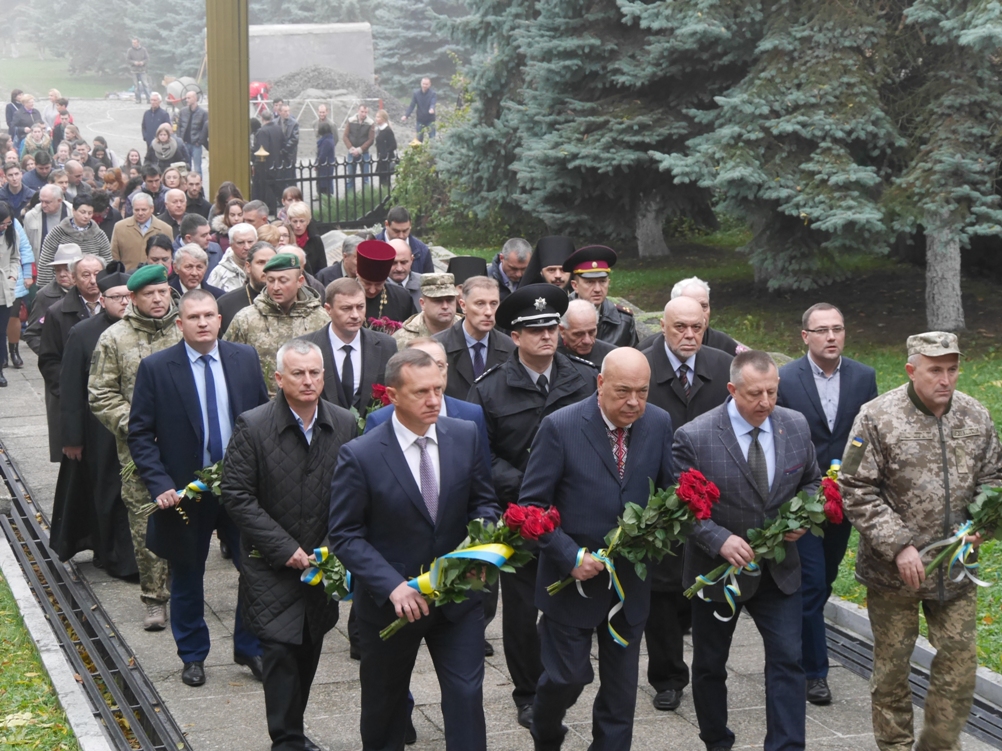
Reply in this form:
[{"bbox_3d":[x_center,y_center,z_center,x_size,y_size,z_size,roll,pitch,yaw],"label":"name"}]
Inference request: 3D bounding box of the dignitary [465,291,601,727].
[{"bbox_3d":[0.144,0.548,8.805,0.580,1.850,0.420,-3,8,-19],"label":"dignitary"}]

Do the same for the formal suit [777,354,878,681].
[{"bbox_3d":[1.459,0.629,9.600,0.500,1.460,0.380,-2,8,-14],"label":"formal suit"}]

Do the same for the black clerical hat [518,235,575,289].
[{"bbox_3d":[0.278,-0.620,12.024,0.280,0.340,0.300,-2,8,-20],"label":"black clerical hat"}]

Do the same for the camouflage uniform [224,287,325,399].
[{"bbox_3d":[-1.159,0.341,11.235,0.570,1.530,0.380,-2,8,-18],"label":"camouflage uniform"}]

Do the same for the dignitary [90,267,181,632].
[{"bbox_3d":[-1.714,0.356,10.468,0.570,1.800,0.420,-3,8,-19],"label":"dignitary"}]

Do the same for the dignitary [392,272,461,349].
[{"bbox_3d":[-0.355,0.310,11.210,0.540,1.698,0.380,-2,8,-16],"label":"dignitary"}]

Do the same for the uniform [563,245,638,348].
[{"bbox_3d":[0.519,0.216,11.400,0.550,1.800,0.380,-2,8,-16],"label":"uniform"}]

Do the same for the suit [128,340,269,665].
[{"bbox_3d":[-1.378,0.578,9.820,0.640,1.480,0.420,-2,8,-16],"label":"suit"}]

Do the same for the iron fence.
[{"bbox_3d":[-2.795,-2.964,34.500,2.500,1.200,0.150,-2,8,-15],"label":"iron fence"}]

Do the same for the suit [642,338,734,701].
[{"bbox_3d":[0.790,0.549,9.087,0.540,1.775,0.400,-2,8,-13],"label":"suit"}]

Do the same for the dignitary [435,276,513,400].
[{"bbox_3d":[-0.121,0.441,10.150,0.550,1.800,0.380,-3,8,-18],"label":"dignitary"}]

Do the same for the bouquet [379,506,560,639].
[{"bbox_3d":[-0.097,0.624,6.820,0.680,0.220,0.220,-34,15,2],"label":"bouquet"}]

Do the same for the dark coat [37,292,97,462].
[{"bbox_3d":[-2.335,-0.006,12.124,0.580,1.000,0.380,-2,8,-19],"label":"dark coat"}]

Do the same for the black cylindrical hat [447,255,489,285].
[{"bbox_3d":[-0.185,-0.583,12.000,0.215,0.160,0.215,0,8,0],"label":"black cylindrical hat"}]

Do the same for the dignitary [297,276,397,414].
[{"bbox_3d":[-0.719,0.416,10.142,0.540,1.765,0.400,-2,8,-16],"label":"dignitary"}]

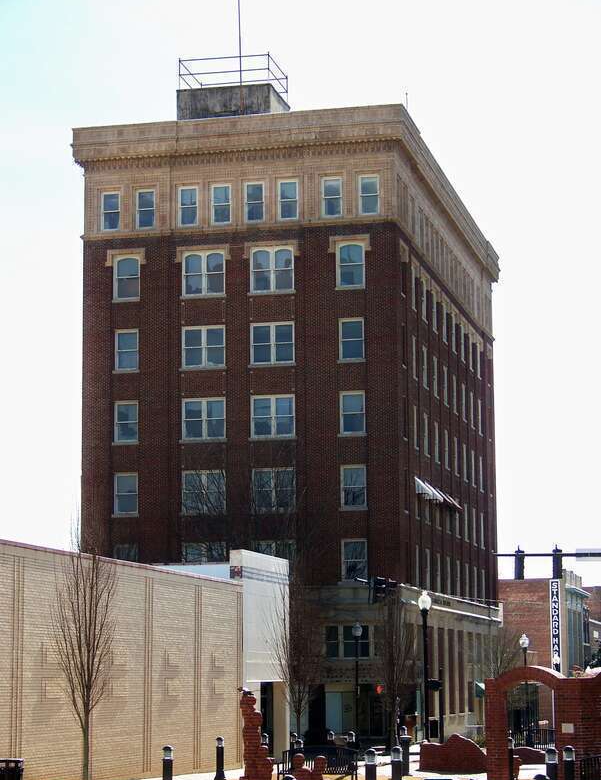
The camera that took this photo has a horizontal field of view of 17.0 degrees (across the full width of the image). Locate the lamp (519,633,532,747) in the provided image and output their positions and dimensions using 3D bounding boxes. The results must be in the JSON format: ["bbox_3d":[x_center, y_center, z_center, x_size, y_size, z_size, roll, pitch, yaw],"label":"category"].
[{"bbox_3d":[8.463,11.259,75.500,0.420,4.300,0.420,-2,-8,13],"label":"lamp"}]

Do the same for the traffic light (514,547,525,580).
[{"bbox_3d":[8.273,6.566,76.000,0.380,1.250,0.400,-2,-8,13],"label":"traffic light"}]

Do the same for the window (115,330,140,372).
[{"bbox_3d":[-7.873,-1.809,91.188,1.100,1.870,0.150,-2,-8,13],"label":"window"}]

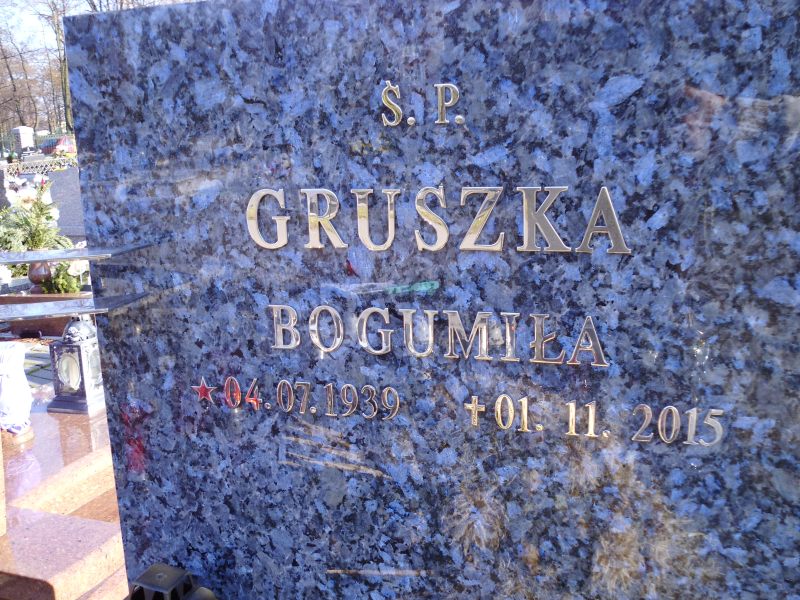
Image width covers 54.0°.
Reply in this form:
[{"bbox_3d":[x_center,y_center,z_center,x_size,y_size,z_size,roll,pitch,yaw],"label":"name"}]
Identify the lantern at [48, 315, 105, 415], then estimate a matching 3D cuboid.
[{"bbox_3d":[-0.869,0.158,2.165,0.153,0.279,0.153,3,12,24],"label":"lantern"}]

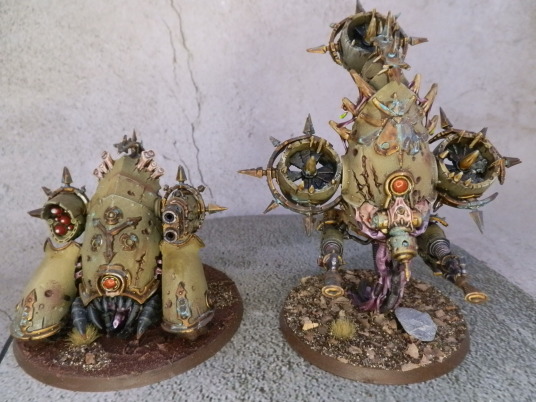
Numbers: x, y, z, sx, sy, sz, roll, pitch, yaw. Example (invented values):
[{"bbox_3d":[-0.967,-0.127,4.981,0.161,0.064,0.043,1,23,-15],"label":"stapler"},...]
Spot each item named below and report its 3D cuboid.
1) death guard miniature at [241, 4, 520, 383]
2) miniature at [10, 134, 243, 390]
[{"bbox_3d":[0.033,-0.007,0.135,0.082,0.102,0.071,-1,17,3],"label":"death guard miniature"},{"bbox_3d":[-0.048,0.010,0.148,0.078,0.066,0.078,-2,17,-2],"label":"miniature"}]

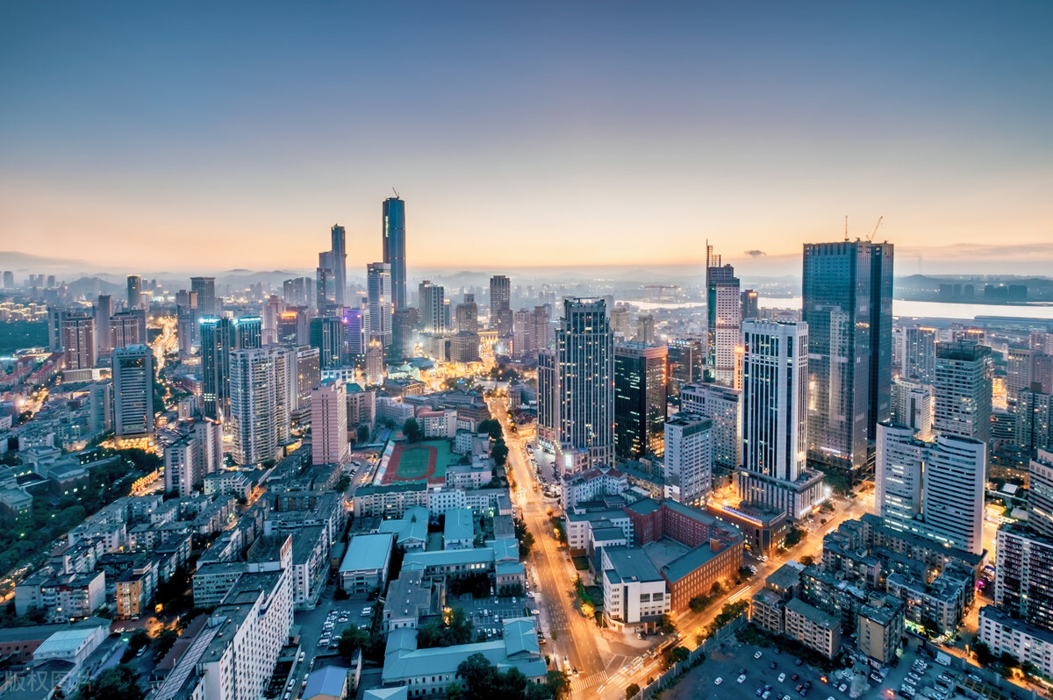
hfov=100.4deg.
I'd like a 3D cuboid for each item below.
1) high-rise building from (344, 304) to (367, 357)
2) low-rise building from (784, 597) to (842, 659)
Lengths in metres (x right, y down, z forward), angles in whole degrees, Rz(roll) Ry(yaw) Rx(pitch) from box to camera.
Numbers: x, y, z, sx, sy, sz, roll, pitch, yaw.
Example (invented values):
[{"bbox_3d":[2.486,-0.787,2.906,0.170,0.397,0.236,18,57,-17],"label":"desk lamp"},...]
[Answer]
[{"bbox_3d":[-312.860,-21.800,801.430,36.000,126.000,29.000,-1,7,-5],"label":"high-rise building"},{"bbox_3d":[137.500,134.500,211.000,9.000,16.000,20.000,-5,8,-40],"label":"low-rise building"}]

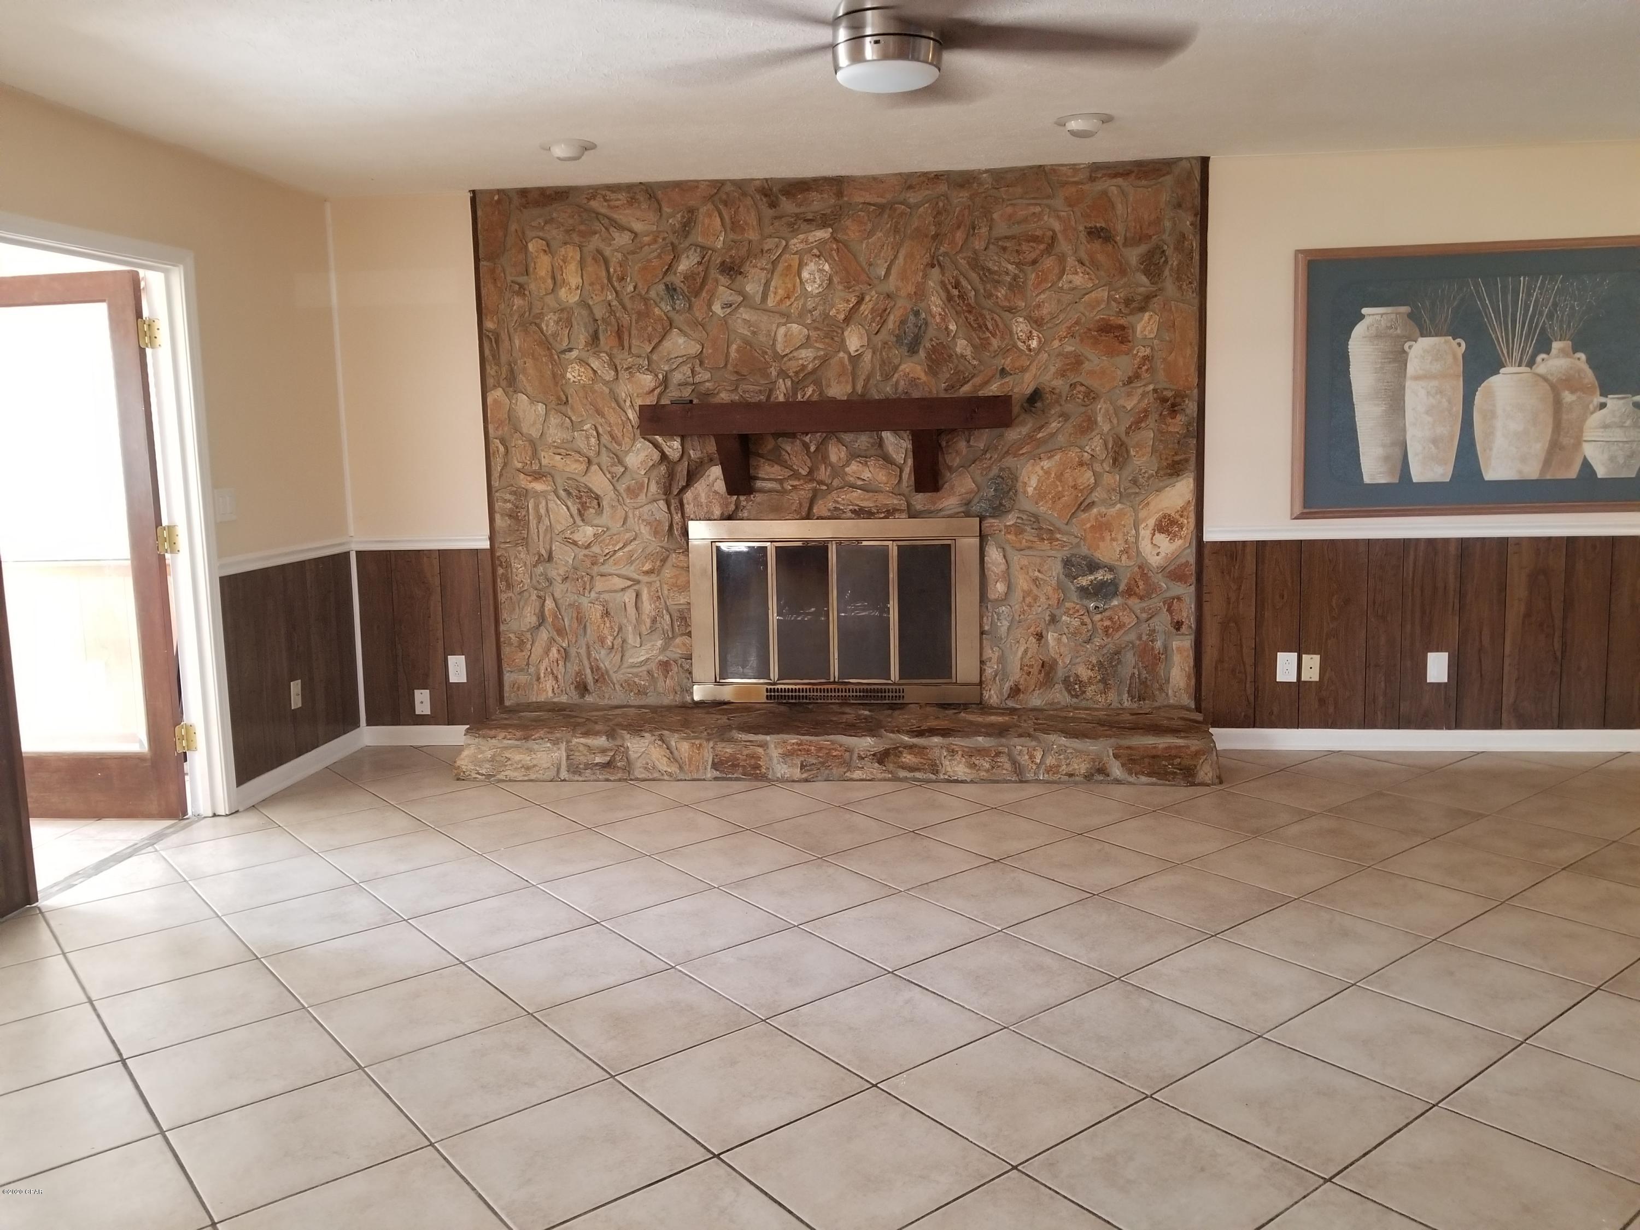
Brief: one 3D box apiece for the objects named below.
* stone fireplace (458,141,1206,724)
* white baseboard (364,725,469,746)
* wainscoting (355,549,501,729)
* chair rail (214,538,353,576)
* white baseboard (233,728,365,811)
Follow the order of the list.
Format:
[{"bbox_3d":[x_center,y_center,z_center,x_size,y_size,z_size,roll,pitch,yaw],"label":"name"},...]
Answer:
[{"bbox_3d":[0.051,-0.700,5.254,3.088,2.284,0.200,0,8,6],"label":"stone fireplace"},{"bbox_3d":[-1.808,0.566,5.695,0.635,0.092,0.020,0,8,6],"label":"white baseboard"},{"bbox_3d":[-1.800,0.116,5.632,0.671,0.815,0.020,0,8,6],"label":"wainscoting"},{"bbox_3d":[-2.182,-0.248,5.119,0.030,0.062,1.014,0,8,6],"label":"chair rail"},{"bbox_3d":[-2.169,0.638,5.228,0.020,0.092,1.038,0,8,6],"label":"white baseboard"}]

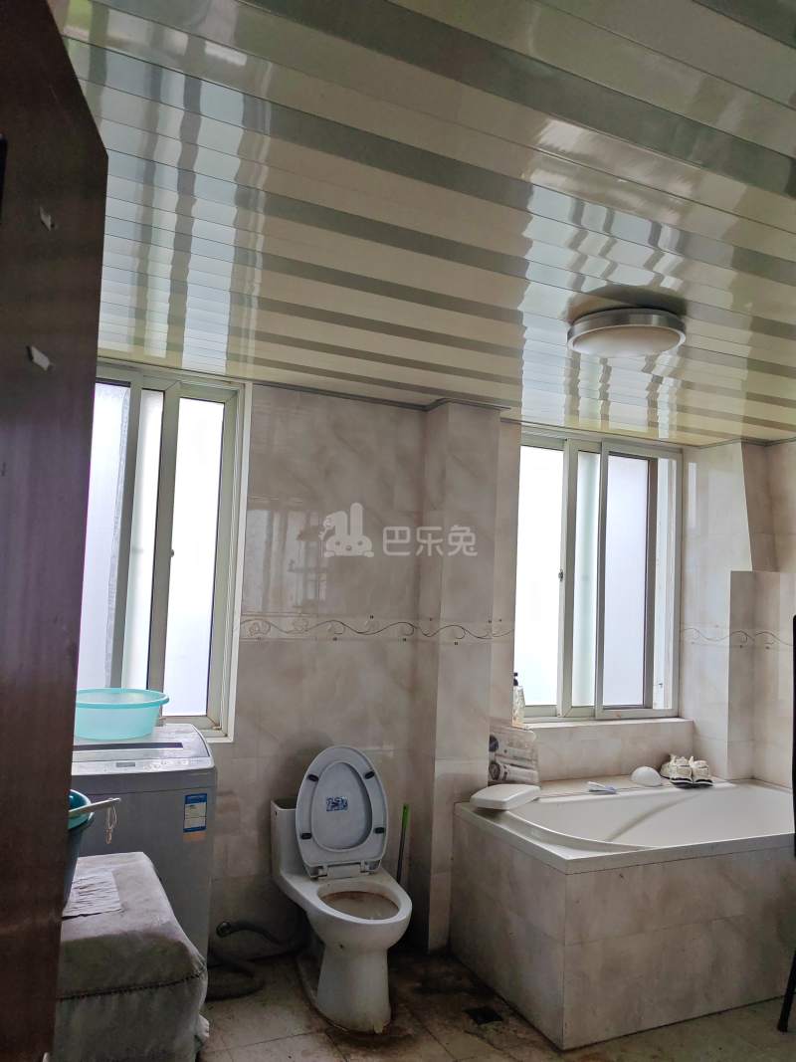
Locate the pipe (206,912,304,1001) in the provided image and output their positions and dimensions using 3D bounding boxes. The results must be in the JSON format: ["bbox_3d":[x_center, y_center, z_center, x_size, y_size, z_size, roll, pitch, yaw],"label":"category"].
[{"bbox_3d":[-0.507,1.522,3.022,0.420,0.190,0.320,5,-5,-26],"label":"pipe"}]

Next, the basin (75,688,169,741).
[{"bbox_3d":[-0.919,0.592,2.660,0.375,0.120,0.375,5,-5,-26],"label":"basin"}]

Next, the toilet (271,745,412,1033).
[{"bbox_3d":[-0.175,1.214,2.951,0.380,0.820,0.700,4,-5,-22],"label":"toilet"}]

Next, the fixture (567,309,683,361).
[{"bbox_3d":[0.679,-0.571,2.462,0.335,0.075,0.335,2,-4,0],"label":"fixture"}]

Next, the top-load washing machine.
[{"bbox_3d":[-0.927,1.100,2.606,0.540,0.930,0.550,5,-5,-26],"label":"top-load washing machine"}]

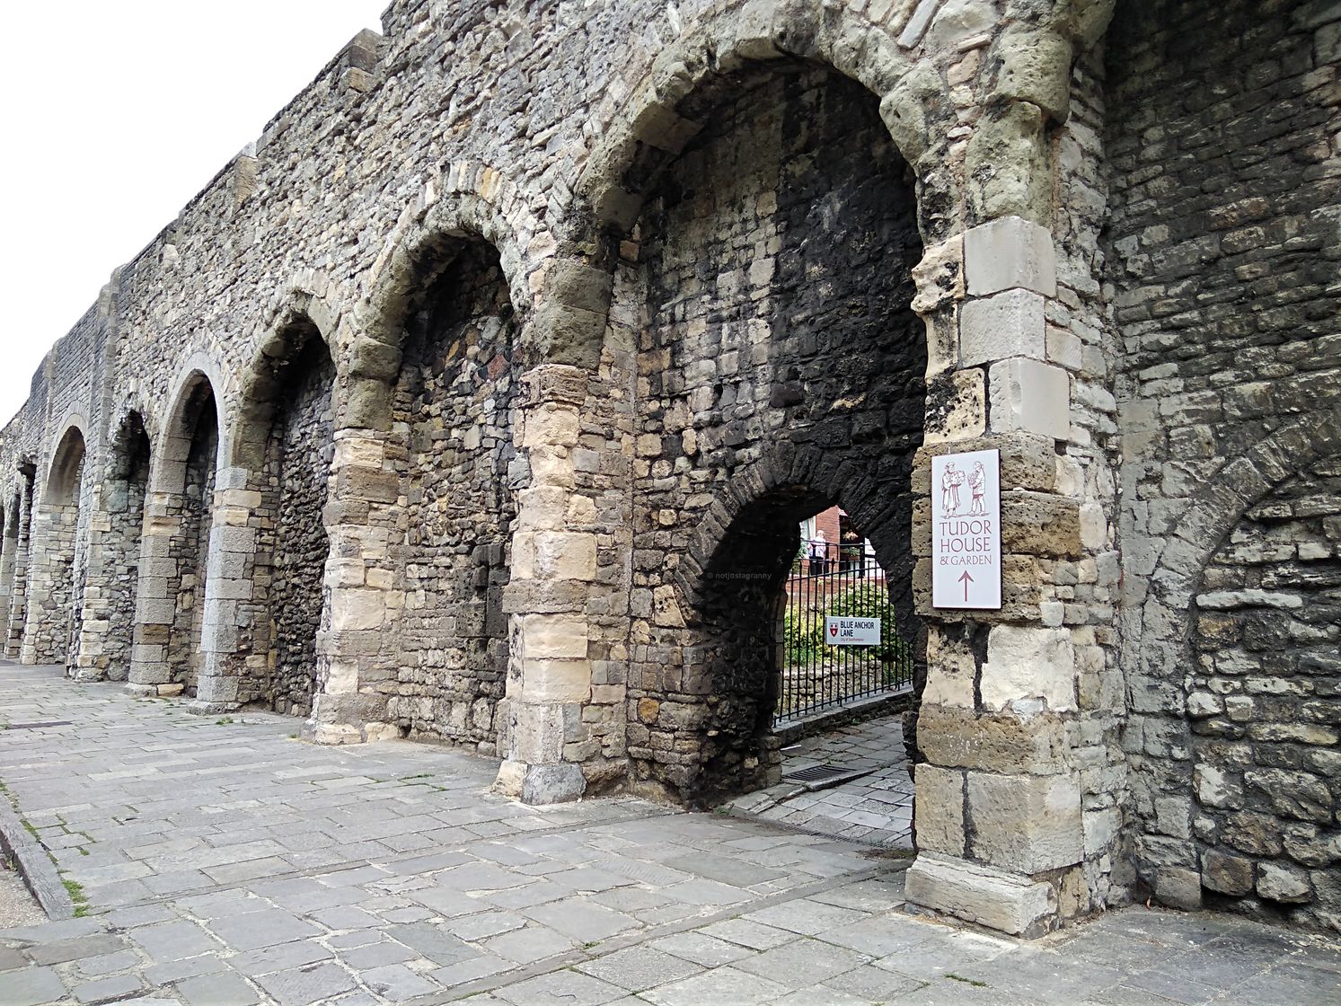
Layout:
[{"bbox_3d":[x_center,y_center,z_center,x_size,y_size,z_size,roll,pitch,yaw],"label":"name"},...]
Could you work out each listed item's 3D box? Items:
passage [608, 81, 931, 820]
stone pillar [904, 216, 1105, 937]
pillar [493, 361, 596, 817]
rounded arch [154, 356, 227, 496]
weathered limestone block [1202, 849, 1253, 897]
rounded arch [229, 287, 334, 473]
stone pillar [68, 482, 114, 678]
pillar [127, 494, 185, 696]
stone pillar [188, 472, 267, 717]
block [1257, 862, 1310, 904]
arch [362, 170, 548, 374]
[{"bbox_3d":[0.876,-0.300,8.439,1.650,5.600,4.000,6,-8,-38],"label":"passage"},{"bbox_3d":[1.992,0.370,6.328,1.000,3.850,0.820,6,-8,-38],"label":"stone pillar"},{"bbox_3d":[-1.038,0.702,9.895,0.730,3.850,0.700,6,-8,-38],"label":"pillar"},{"bbox_3d":[-8.379,-1.414,19.662,0.630,2.400,4.550,6,-8,-38],"label":"rounded arch"},{"bbox_3d":[3.079,2.011,5.940,0.200,0.210,0.260,6,-8,-38],"label":"weathered limestone block"},{"bbox_3d":[-5.370,-1.795,15.878,0.670,2.250,4.150,6,-8,-38],"label":"rounded arch"},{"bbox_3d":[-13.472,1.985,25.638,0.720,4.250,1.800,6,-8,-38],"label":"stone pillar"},{"bbox_3d":[-9.945,1.778,21.288,0.720,3.850,1.200,6,-8,-38],"label":"pillar"},{"bbox_3d":[-7.149,1.412,17.781,0.750,3.920,1.100,6,-8,-38],"label":"stone pillar"},{"bbox_3d":[3.266,1.991,5.707,0.200,0.165,0.260,6,-8,-38],"label":"block"},{"bbox_3d":[-2.219,-2.396,11.906,0.700,2.300,4.250,6,-8,-38],"label":"arch"}]

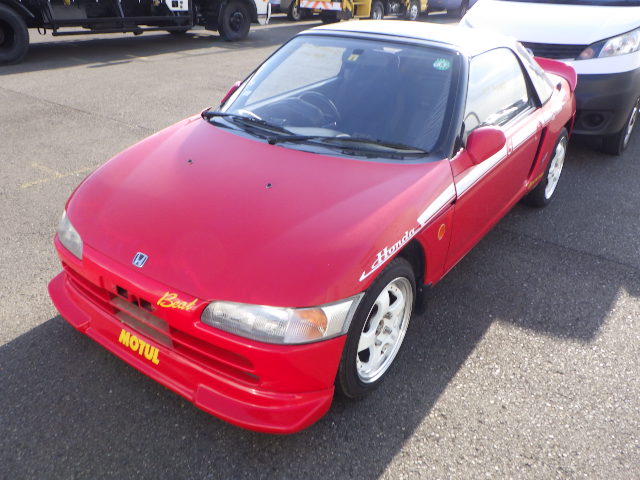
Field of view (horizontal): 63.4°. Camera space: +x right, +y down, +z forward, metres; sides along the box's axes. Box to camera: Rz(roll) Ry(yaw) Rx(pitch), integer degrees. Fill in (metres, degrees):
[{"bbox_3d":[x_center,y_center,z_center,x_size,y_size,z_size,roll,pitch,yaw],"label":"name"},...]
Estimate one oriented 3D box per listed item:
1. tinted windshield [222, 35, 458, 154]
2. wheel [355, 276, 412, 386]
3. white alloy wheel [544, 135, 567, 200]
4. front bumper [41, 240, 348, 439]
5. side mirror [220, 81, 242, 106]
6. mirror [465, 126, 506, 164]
[{"bbox_3d":[0.104,-0.697,2.380,1.230,0.100,0.670,18,65,32],"label":"tinted windshield"},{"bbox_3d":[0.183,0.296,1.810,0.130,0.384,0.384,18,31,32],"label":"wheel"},{"bbox_3d":[1.526,-0.493,3.475,0.130,0.410,0.410,18,31,32],"label":"white alloy wheel"},{"bbox_3d":[-0.569,0.242,1.814,1.380,0.380,0.330,18,31,32],"label":"front bumper"},{"bbox_3d":[-0.470,-0.765,2.804,0.170,0.135,0.120,18,31,32],"label":"side mirror"},{"bbox_3d":[0.662,-0.380,2.057,0.170,0.135,0.120,18,31,32],"label":"mirror"}]

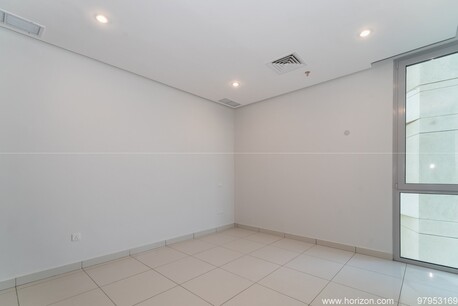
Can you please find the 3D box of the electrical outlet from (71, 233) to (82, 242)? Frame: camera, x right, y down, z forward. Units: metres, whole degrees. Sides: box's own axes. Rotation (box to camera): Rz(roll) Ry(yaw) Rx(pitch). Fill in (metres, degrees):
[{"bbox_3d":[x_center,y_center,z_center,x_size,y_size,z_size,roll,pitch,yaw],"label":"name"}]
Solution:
[{"bbox_3d":[-1.996,1.097,2.496,0.018,0.093,0.097,-6,-9,43],"label":"electrical outlet"}]

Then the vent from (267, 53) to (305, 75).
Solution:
[{"bbox_3d":[0.921,-1.400,3.049,0.440,0.035,0.430,-6,-9,43],"label":"vent"}]

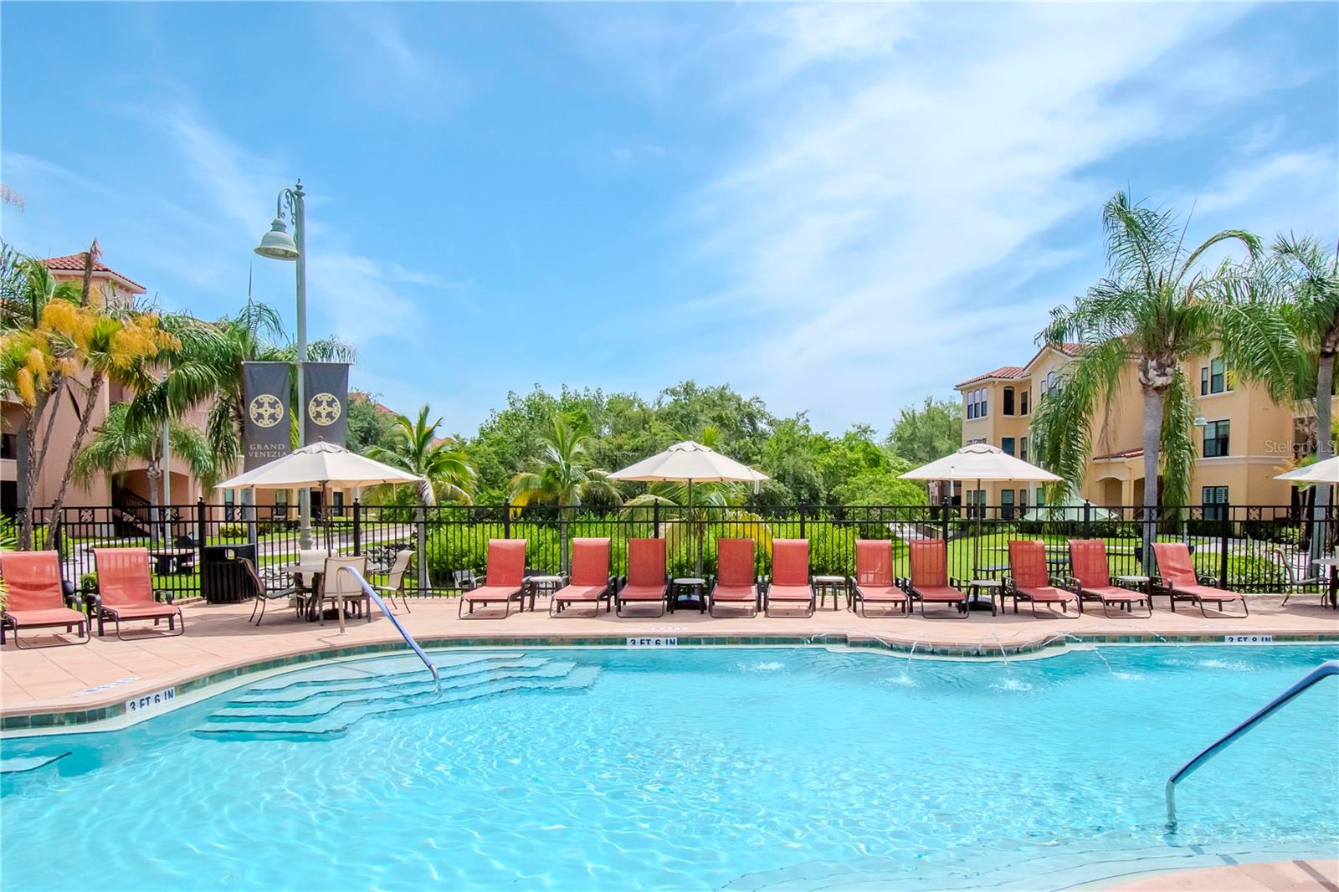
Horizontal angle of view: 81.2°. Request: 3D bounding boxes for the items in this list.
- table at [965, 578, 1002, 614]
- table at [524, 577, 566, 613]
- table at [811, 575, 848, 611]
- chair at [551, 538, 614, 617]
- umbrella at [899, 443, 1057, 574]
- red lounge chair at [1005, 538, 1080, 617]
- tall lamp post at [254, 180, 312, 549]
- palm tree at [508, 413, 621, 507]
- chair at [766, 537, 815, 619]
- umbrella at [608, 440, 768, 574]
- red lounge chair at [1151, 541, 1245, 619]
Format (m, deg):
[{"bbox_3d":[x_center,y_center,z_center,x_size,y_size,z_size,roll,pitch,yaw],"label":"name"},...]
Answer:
[{"bbox_3d":[4.550,2.182,11.264,0.480,0.440,0.480,0,-2,0],"label":"table"},{"bbox_3d":[-1.840,2.203,11.614,0.480,0.440,0.480,0,-2,0],"label":"table"},{"bbox_3d":[2.409,2.228,11.765,0.500,0.455,0.500,0,-3,0],"label":"table"},{"bbox_3d":[-1.270,1.938,11.615,0.760,1.000,1.430,0,-3,5],"label":"chair"},{"bbox_3d":[4.763,1.196,12.034,2.520,2.550,2.520,0,-3,0],"label":"umbrella"},{"bbox_3d":[5.477,1.935,11.573,0.760,1.000,1.430,0,-3,8],"label":"red lounge chair"},{"bbox_3d":[-5.740,-0.812,11.950,0.640,6.500,0.950,-1,-3,25],"label":"tall lamp post"},{"bbox_3d":[-1.993,1.009,14.908,2.150,3.300,2.100,0,-3,0],"label":"palm tree"},{"bbox_3d":[1.770,1.918,11.531,0.720,1.000,1.420,0,-2,7],"label":"chair"},{"bbox_3d":[0.289,1.199,12.084,2.520,2.550,2.520,0,-3,0],"label":"umbrella"},{"bbox_3d":[7.784,1.938,11.616,0.760,1.000,1.430,0,-3,3],"label":"red lounge chair"}]

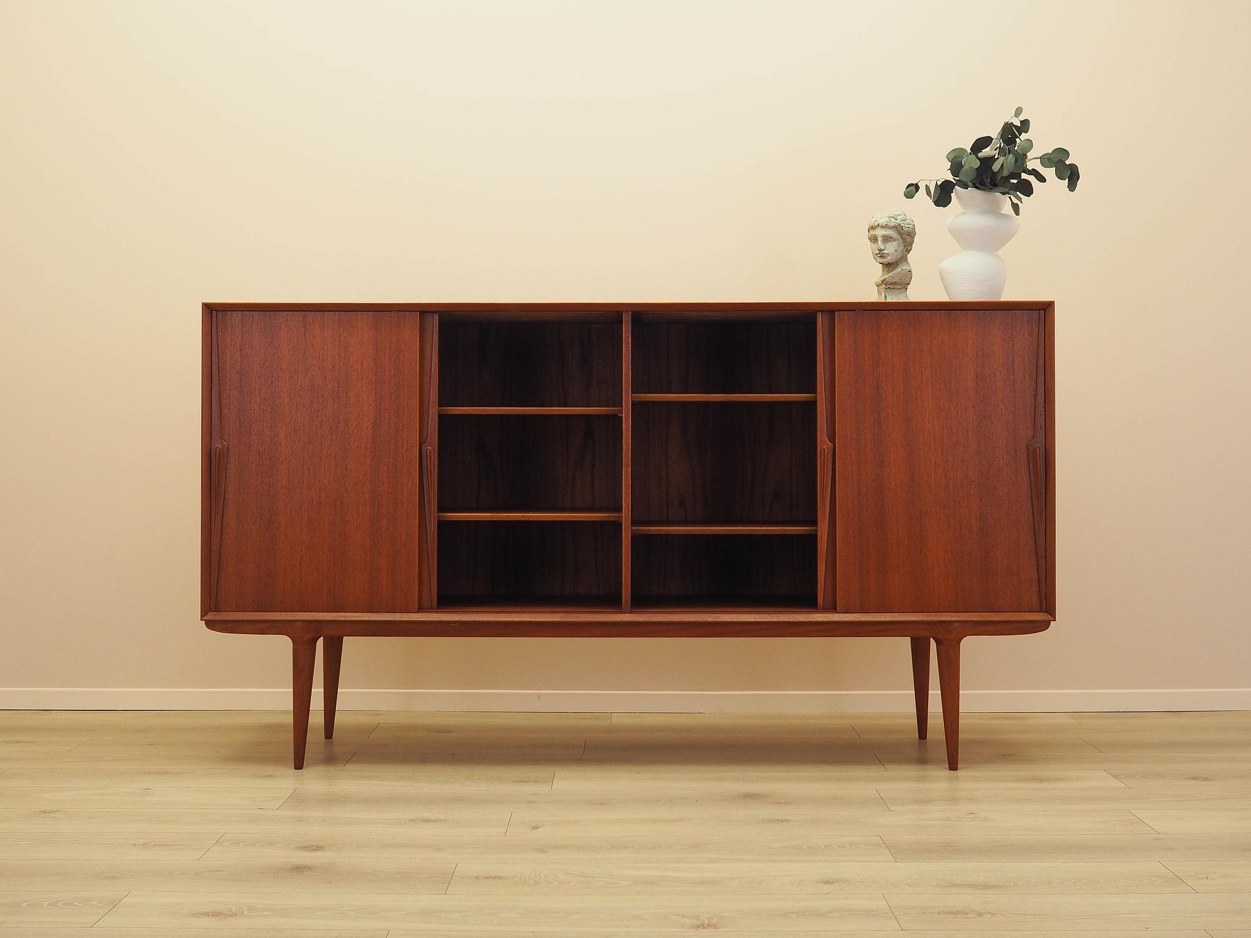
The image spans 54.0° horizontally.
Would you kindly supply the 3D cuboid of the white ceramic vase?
[{"bbox_3d":[0.883,-0.547,3.059,0.196,0.313,0.190,0,1,0],"label":"white ceramic vase"}]

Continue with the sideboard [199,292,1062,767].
[{"bbox_3d":[0.007,0.159,3.083,2.000,1.100,0.410,0,1,0],"label":"sideboard"}]

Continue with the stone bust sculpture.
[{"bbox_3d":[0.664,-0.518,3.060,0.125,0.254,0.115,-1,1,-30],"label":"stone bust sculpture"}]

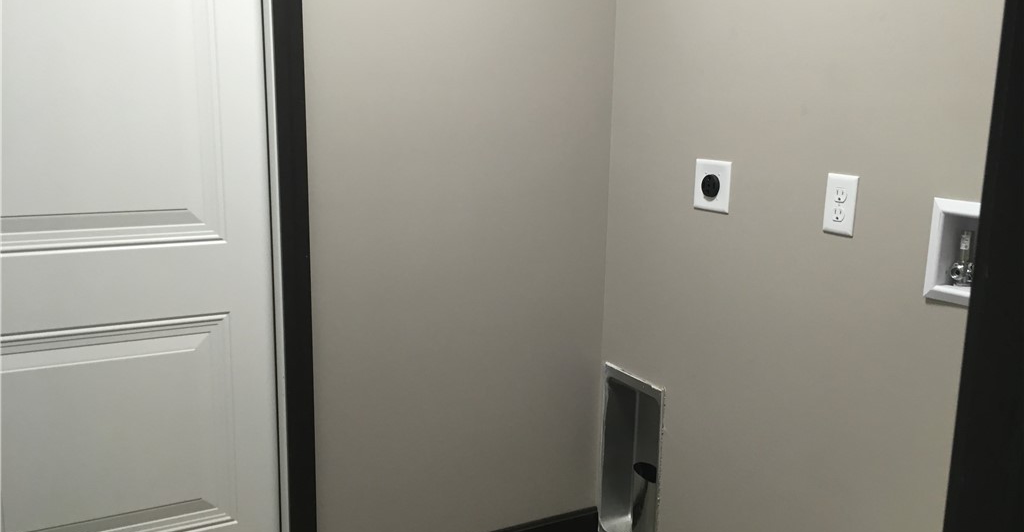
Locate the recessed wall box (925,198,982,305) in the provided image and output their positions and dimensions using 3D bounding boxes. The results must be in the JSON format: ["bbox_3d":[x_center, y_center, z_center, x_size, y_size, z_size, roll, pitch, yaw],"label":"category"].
[{"bbox_3d":[0.798,-0.017,1.397,0.085,0.171,0.215,-5,12,-28],"label":"recessed wall box"}]

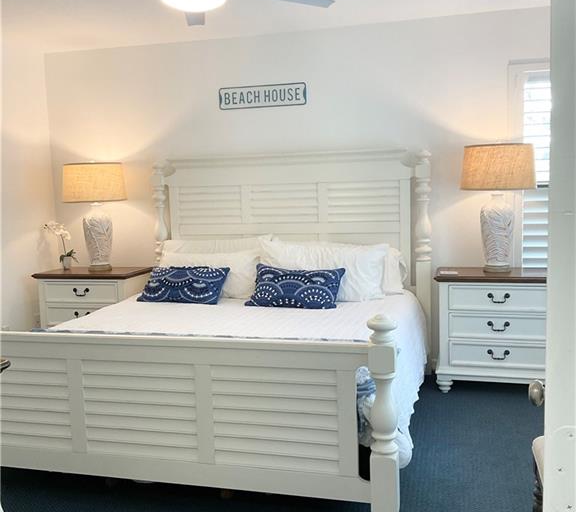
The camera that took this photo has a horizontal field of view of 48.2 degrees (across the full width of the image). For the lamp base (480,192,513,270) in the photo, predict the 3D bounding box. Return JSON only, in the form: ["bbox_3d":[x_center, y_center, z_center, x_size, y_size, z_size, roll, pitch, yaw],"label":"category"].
[{"bbox_3d":[1.349,-0.152,4.155,0.227,0.511,0.227,0,7,16],"label":"lamp base"}]

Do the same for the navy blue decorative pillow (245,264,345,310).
[{"bbox_3d":[0.048,0.179,3.806,0.545,0.125,0.314,0,45,16],"label":"navy blue decorative pillow"}]

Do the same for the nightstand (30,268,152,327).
[{"bbox_3d":[-1.431,0.486,4.880,0.777,0.736,0.473,0,7,16],"label":"nightstand"}]

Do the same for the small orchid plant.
[{"bbox_3d":[-1.775,-0.079,5.052,0.290,0.372,0.183,0,7,16],"label":"small orchid plant"}]

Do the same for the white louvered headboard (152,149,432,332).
[{"bbox_3d":[-0.012,0.029,4.691,2.055,1.515,0.121,0,7,16],"label":"white louvered headboard"}]

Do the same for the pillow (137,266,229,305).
[{"bbox_3d":[-0.656,0.177,4.067,0.550,0.125,0.304,0,45,16],"label":"pillow"}]

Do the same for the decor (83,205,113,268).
[{"bbox_3d":[-1.441,-0.140,4.902,0.232,0.507,0.232,0,7,16],"label":"decor"}]

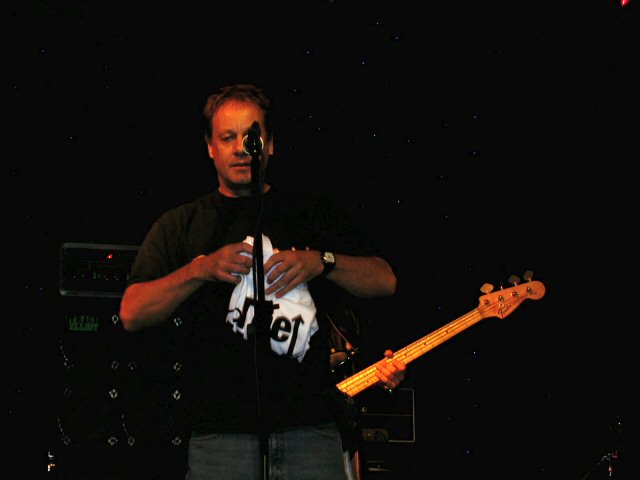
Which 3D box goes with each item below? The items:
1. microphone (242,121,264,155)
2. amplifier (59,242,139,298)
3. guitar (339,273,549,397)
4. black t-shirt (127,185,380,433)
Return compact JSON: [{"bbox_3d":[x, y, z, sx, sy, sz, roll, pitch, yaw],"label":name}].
[{"bbox_3d":[-0.154,-0.238,3.970,0.052,0.052,0.163,0,-18,-5],"label":"microphone"},{"bbox_3d":[-0.875,0.144,7.344,0.540,0.230,0.300,2,-6,-15],"label":"amplifier"},{"bbox_3d":[0.186,0.408,5.390,1.165,0.335,0.080,-29,-12,12],"label":"guitar"},{"bbox_3d":[-0.164,0.172,4.200,0.630,0.610,0.330,0,-6,0],"label":"black t-shirt"}]

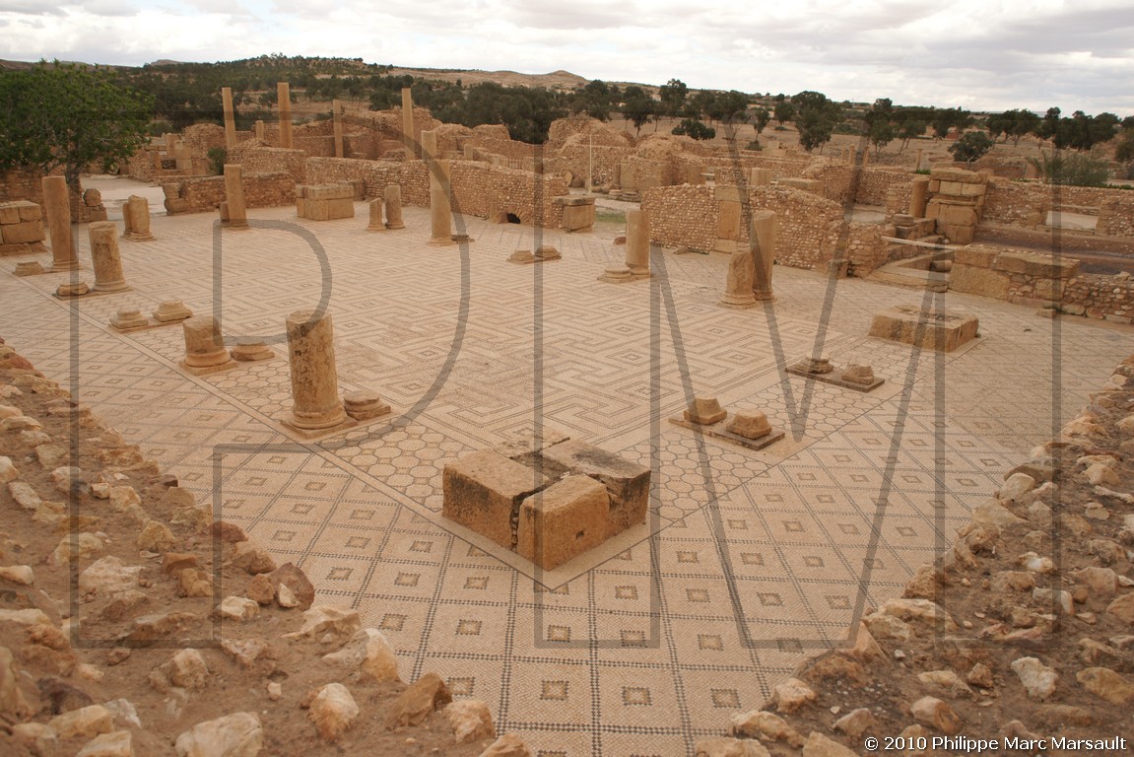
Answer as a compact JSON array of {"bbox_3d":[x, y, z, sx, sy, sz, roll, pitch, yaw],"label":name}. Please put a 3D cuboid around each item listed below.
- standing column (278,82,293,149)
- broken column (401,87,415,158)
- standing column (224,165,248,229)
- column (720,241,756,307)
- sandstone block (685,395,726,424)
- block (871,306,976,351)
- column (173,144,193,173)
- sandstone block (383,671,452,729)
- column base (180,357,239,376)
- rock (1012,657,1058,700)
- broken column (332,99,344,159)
[{"bbox_3d":[-12.220,-10.510,33.110,0.560,4.500,0.560,18,24,39],"label":"standing column"},{"bbox_3d":[-8.978,-13.880,42.725,0.560,4.600,0.560,18,24,39],"label":"broken column"},{"bbox_3d":[-10.260,-5.620,23.331,0.640,1.825,0.640,18,24,39],"label":"standing column"},{"bbox_3d":[3.695,-2.237,16.018,0.700,1.178,0.700,18,24,39],"label":"column"},{"bbox_3d":[1.583,0.335,8.691,0.360,0.235,0.360,18,25,41],"label":"sandstone block"},{"bbox_3d":[5.891,-0.862,12.497,1.280,0.345,1.280,18,25,41],"label":"block"},{"bbox_3d":[-19.513,-11.287,38.500,0.700,1.500,0.750,18,23,40],"label":"column"},{"bbox_3d":[-0.429,0.932,2.196,0.199,0.130,0.157,-4,20,-13],"label":"sandstone block"},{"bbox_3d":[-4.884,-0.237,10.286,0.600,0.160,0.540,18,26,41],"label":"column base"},{"bbox_3d":[1.683,1.079,2.720,0.145,0.100,0.115,3,17,0],"label":"rock"},{"bbox_3d":[-14.648,-15.693,48.647,0.520,4.100,0.520,18,24,39],"label":"broken column"}]

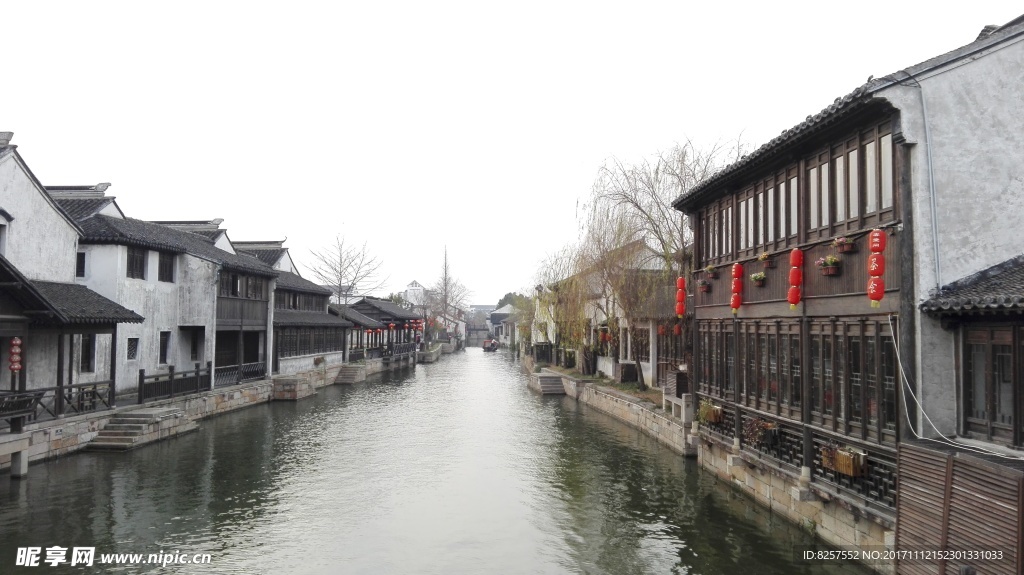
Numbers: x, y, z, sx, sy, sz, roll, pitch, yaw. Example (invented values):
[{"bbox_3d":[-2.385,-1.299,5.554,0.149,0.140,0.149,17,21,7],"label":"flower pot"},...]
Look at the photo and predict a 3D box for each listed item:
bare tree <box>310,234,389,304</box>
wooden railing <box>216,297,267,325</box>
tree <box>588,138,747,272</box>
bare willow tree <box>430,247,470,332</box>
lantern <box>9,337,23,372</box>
[{"bbox_3d":[-12.497,0.799,55.250,5.907,9.639,6.000,0,-3,-2],"label":"bare tree"},{"bbox_3d":[-12.994,1.152,35.549,0.150,1.200,5.280,0,-3,6],"label":"wooden railing"},{"bbox_3d":[4.965,-0.393,23.025,5.013,8.681,5.200,0,-3,-2],"label":"tree"},{"bbox_3d":[-8.866,1.150,102.766,5.629,13.859,5.400,0,-3,-2],"label":"bare willow tree"},{"bbox_3d":[-14.604,1.972,21.562,0.391,1.059,0.391,0,-3,-2],"label":"lantern"}]

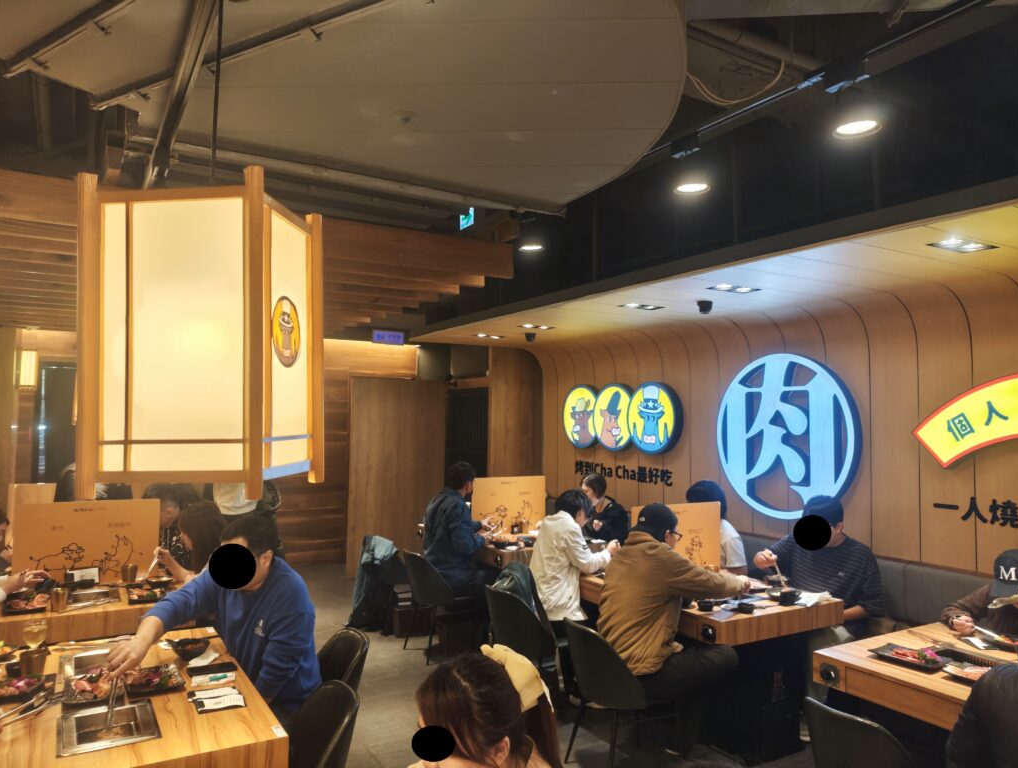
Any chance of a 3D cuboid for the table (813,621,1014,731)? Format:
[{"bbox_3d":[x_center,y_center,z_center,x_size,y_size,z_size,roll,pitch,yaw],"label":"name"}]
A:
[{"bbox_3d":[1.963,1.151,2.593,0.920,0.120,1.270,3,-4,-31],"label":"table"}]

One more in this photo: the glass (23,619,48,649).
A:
[{"bbox_3d":[-1.779,0.962,2.672,0.085,0.160,0.085,3,-4,-31],"label":"glass"}]

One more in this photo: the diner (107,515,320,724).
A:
[{"bbox_3d":[-1.082,1.158,2.684,0.770,1.290,0.640,3,-4,-31],"label":"diner"}]

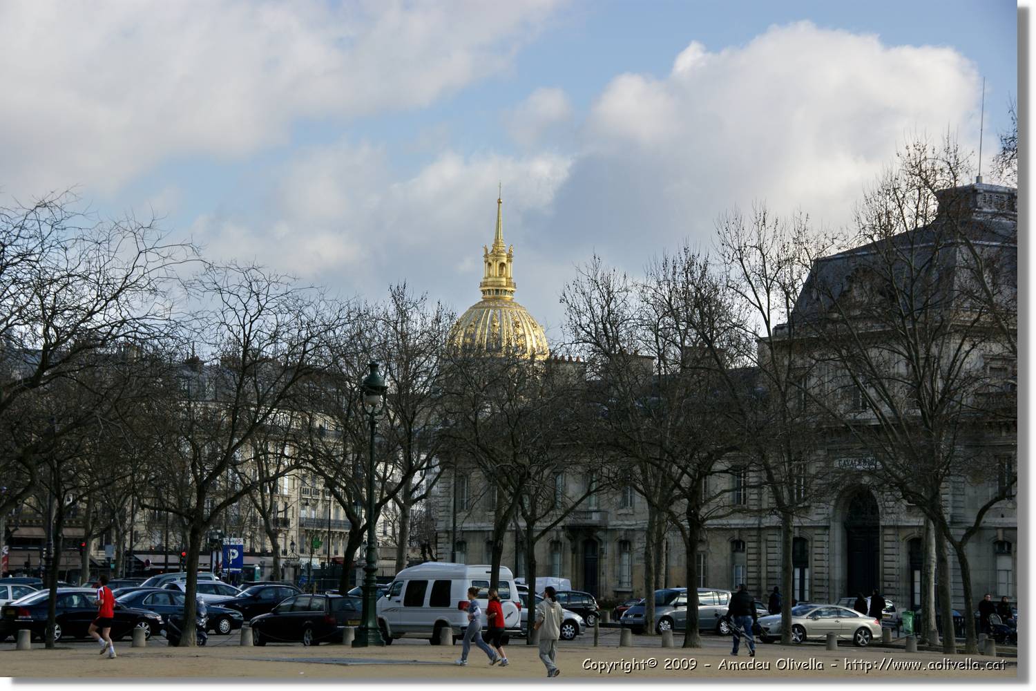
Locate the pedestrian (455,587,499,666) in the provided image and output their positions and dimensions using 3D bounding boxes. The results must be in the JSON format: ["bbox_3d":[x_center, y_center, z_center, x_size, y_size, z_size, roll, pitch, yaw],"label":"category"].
[{"bbox_3d":[-0.835,5.820,62.366,0.900,1.640,0.500,1,-5,0],"label":"pedestrian"}]

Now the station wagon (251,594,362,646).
[{"bbox_3d":[-5.852,7.852,86.358,1.800,1.460,4.700,4,-6,-35],"label":"station wagon"}]

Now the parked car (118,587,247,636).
[{"bbox_3d":[-11.593,8.882,100.359,4.750,1.460,1.790,3,-5,-30],"label":"parked car"}]

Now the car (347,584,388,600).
[{"bbox_3d":[-5.431,9.943,115.938,4.300,1.550,1.770,5,-6,-41],"label":"car"}]

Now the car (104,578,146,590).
[{"bbox_3d":[-16.072,10.157,121.939,4.300,1.520,1.770,3,-5,-31],"label":"car"}]

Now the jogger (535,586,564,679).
[{"bbox_3d":[0.593,5.451,57.500,0.550,1.730,0.500,3,-5,-30],"label":"jogger"}]

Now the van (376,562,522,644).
[{"bbox_3d":[-2.058,7.604,89.398,2.020,2.420,5.000,4,-6,-34],"label":"van"}]

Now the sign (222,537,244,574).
[{"bbox_3d":[-13.190,9.717,140.000,0.950,1.670,0.200,1,-5,0],"label":"sign"}]

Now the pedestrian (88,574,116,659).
[{"bbox_3d":[-8.537,5.559,62.000,0.650,1.710,0.500,-3,-6,37],"label":"pedestrian"}]

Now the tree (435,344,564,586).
[{"bbox_3d":[-0.441,4.282,85.843,3.600,8.500,3.600,1,-5,0],"label":"tree"}]

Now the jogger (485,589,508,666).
[{"bbox_3d":[-0.435,5.839,62.500,0.550,1.610,0.480,-1,-5,22],"label":"jogger"}]

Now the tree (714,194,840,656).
[{"bbox_3d":[8.334,2.523,96.560,3.900,13.900,3.900,1,-5,0],"label":"tree"}]

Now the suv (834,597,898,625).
[{"bbox_3d":[15.350,12.196,136.935,1.780,1.620,4.400,3,-5,-29],"label":"suv"}]

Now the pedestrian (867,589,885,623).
[{"bbox_3d":[13.251,9.905,111.929,0.580,1.760,0.500,0,-5,11],"label":"pedestrian"}]

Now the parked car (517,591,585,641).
[{"bbox_3d":[-0.113,8.704,97.060,4.250,1.500,1.750,2,-5,-12],"label":"parked car"}]

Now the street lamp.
[{"bbox_3d":[-4.030,4.361,83.519,0.880,7.900,0.880,1,-5,0],"label":"street lamp"}]

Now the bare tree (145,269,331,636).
[{"bbox_3d":[-7.630,2.970,81.500,5.100,10.150,5.000,1,-5,0],"label":"bare tree"}]

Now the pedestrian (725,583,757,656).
[{"bbox_3d":[5.508,6.763,74.500,0.750,1.790,0.600,2,-5,-11],"label":"pedestrian"}]

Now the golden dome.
[{"bbox_3d":[-4.837,-18.302,785.000,25.900,44.500,25.900,1,-5,0],"label":"golden dome"}]

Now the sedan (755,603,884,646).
[{"bbox_3d":[10.628,9.897,107.056,4.810,1.400,1.870,3,-5,-26],"label":"sedan"}]

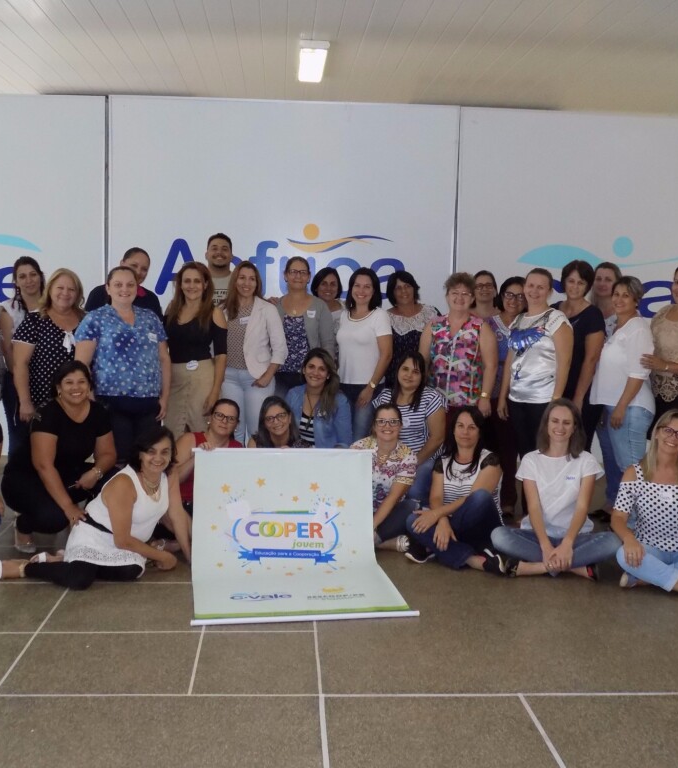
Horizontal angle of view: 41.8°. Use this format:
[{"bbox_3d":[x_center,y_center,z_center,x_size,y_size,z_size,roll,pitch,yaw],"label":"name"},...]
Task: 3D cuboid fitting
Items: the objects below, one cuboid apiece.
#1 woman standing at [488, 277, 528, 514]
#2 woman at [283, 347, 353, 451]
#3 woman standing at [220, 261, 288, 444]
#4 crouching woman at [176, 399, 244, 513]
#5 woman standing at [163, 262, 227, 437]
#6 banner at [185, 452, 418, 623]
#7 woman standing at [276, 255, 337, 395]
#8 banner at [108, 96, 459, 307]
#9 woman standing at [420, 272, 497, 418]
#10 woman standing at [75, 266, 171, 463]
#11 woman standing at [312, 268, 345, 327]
[{"bbox_3d":[1.129,0.097,5.879,0.450,1.605,0.320,2,6,11],"label":"woman standing"},{"bbox_3d":[-0.120,0.328,5.459,0.550,1.089,0.650,3,6,14],"label":"woman"},{"bbox_3d":[-0.572,0.011,5.836,0.480,1.619,0.330,4,7,23],"label":"woman standing"},{"bbox_3d":[-0.707,0.492,5.163,0.580,0.801,0.650,1,6,-6],"label":"crouching woman"},{"bbox_3d":[-0.895,0.070,5.397,0.430,1.600,0.300,2,6,3],"label":"woman standing"},{"bbox_3d":[-0.205,0.704,4.355,1.030,0.610,0.880,2,6,1],"label":"banner"},{"bbox_3d":[-0.221,-0.045,6.188,0.500,1.672,0.320,2,6,6],"label":"woman standing"},{"bbox_3d":[-0.464,-0.825,7.349,2.840,2.960,0.040,1,6,-3],"label":"banner"},{"bbox_3d":[0.714,0.114,5.456,0.500,1.580,0.320,3,7,15],"label":"woman standing"},{"bbox_3d":[-1.291,0.106,5.325,0.560,1.608,0.360,-1,7,-22],"label":"woman standing"},{"bbox_3d":[-0.093,0.022,5.998,0.450,1.600,0.300,1,6,-2],"label":"woman standing"}]

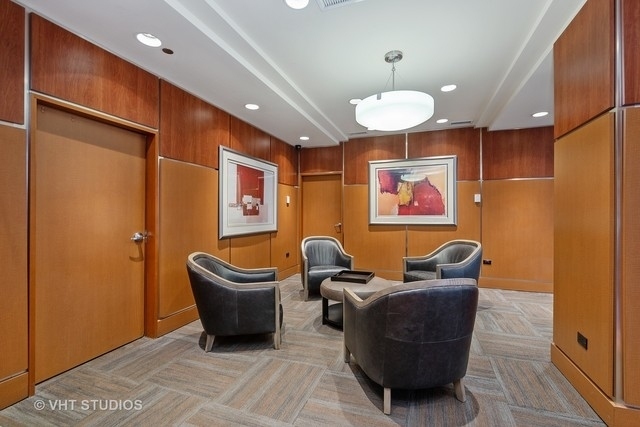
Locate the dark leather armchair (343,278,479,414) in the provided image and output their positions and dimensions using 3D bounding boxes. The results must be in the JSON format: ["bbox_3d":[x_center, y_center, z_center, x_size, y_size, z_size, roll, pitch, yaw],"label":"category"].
[{"bbox_3d":[0.635,0.818,1.922,0.710,0.845,0.870,0,0,-12],"label":"dark leather armchair"}]

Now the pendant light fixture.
[{"bbox_3d":[0.683,-1.148,2.460,0.690,0.600,0.690,0,0,0],"label":"pendant light fixture"}]

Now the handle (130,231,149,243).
[{"bbox_3d":[-1.747,0.226,2.557,0.075,0.075,0.150,0,0,22],"label":"handle"}]

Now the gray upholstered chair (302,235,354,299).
[{"bbox_3d":[0.075,0.818,4.203,0.710,0.845,0.870,0,0,-9],"label":"gray upholstered chair"}]

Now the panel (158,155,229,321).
[{"bbox_3d":[-1.420,0.255,3.150,0.030,1.600,1.040,0,0,22],"label":"panel"}]

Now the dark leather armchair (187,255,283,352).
[{"bbox_3d":[-0.828,0.818,2.693,0.870,0.845,0.710,0,0,-11],"label":"dark leather armchair"}]

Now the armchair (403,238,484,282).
[{"bbox_3d":[1.701,0.818,3.643,0.870,0.845,0.710,0,0,-17],"label":"armchair"}]

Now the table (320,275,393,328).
[{"bbox_3d":[0.438,1.030,3.180,0.860,0.420,0.860,0,0,0],"label":"table"}]

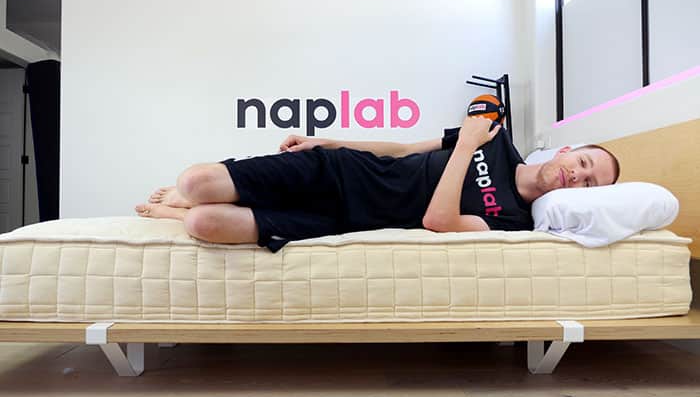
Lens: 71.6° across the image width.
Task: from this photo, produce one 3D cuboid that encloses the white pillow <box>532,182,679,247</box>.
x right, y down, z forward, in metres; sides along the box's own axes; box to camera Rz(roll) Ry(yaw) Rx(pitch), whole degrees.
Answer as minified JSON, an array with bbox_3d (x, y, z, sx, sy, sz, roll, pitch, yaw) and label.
[{"bbox_3d":[0.720,0.037,1.650,0.430,0.170,0.630,0,-1,0],"label":"white pillow"}]

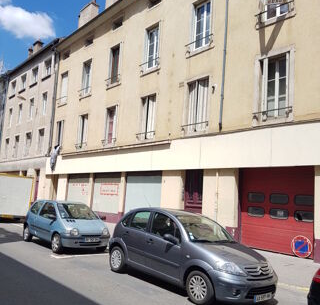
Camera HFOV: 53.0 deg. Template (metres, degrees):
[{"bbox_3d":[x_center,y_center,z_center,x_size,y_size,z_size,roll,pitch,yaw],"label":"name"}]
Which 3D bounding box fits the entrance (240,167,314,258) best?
[{"bbox_3d":[3.788,1.876,10.561,0.200,2.740,2.540,11,-11,-41],"label":"entrance"}]

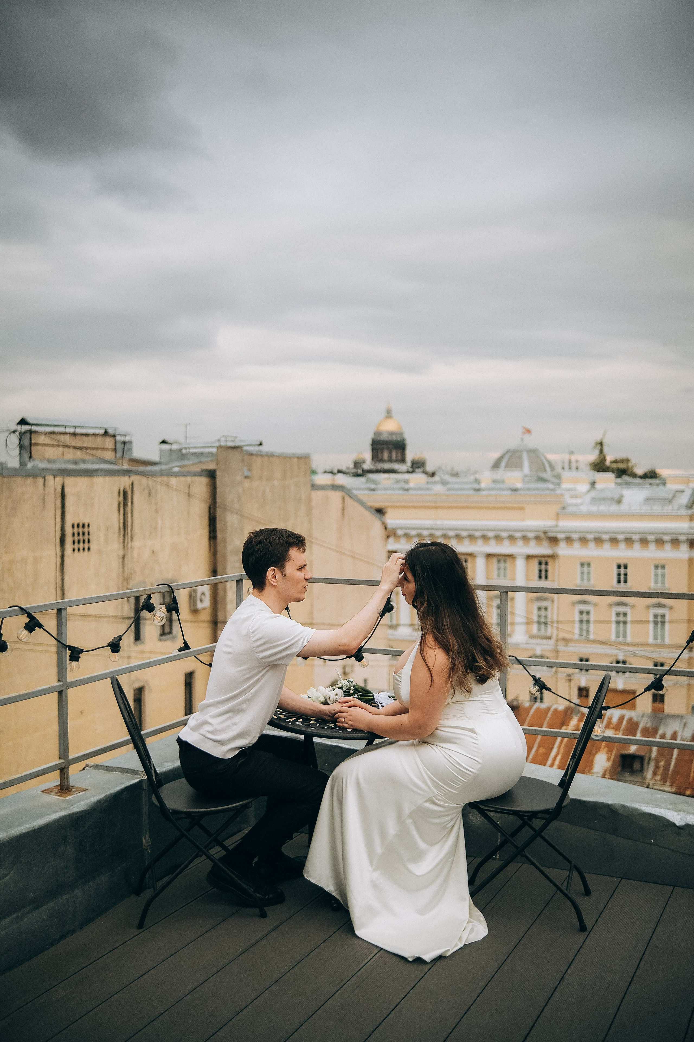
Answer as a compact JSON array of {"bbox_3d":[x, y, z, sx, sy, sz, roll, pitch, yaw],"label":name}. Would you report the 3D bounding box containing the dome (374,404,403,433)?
[{"bbox_3d":[40.186,-97.873,965.000,26.300,27.000,26.300,0,2,2],"label":"dome"}]

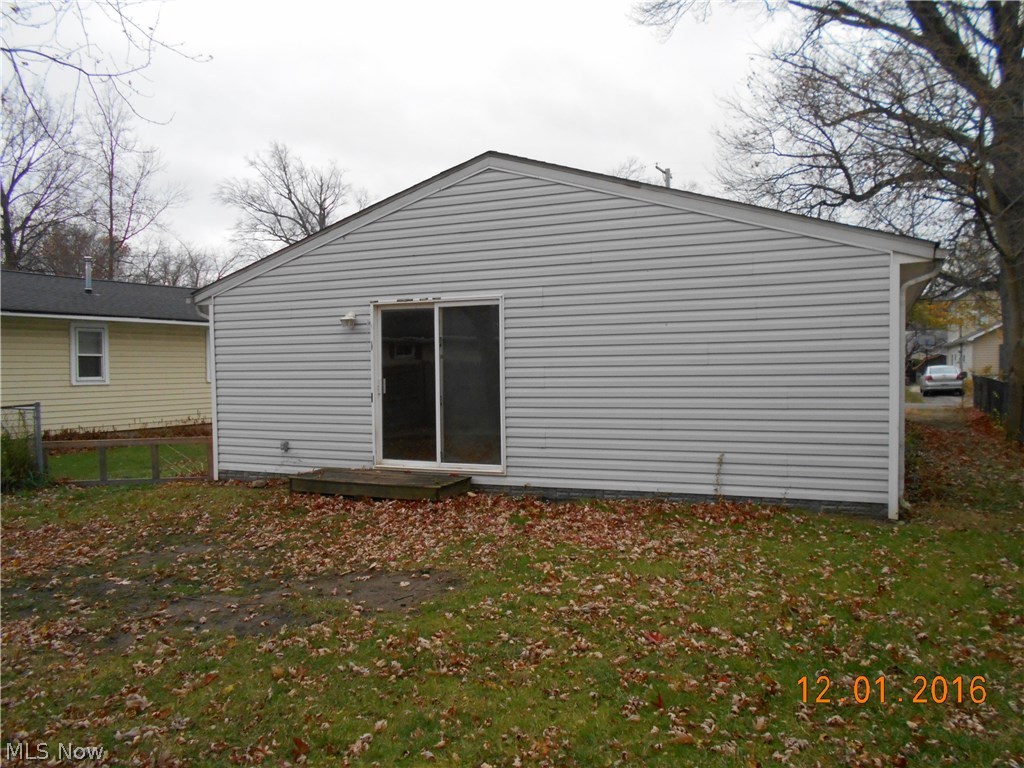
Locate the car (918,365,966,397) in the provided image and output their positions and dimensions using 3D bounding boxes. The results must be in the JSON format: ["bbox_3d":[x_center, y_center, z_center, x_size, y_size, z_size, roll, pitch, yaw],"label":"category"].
[{"bbox_3d":[20.862,-0.244,37.322,1.820,1.450,4.800,0,2,27],"label":"car"}]

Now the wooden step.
[{"bbox_3d":[-1.574,1.187,9.156,2.100,0.170,0.820,0,2,23],"label":"wooden step"}]

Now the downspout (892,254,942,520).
[{"bbox_3d":[3.863,0.042,7.369,0.420,2.509,0.150,0,2,23],"label":"downspout"}]

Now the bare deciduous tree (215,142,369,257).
[{"bbox_3d":[-12.605,-6.618,45.200,9.400,15.030,9.200,-1,2,-15],"label":"bare deciduous tree"}]

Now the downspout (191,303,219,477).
[{"bbox_3d":[-4.307,0.068,10.797,0.460,2.515,0.150,0,2,23],"label":"downspout"}]

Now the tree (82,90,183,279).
[{"bbox_3d":[-20.096,-7.264,41.223,5.600,16.770,5.600,-2,2,-26],"label":"tree"}]

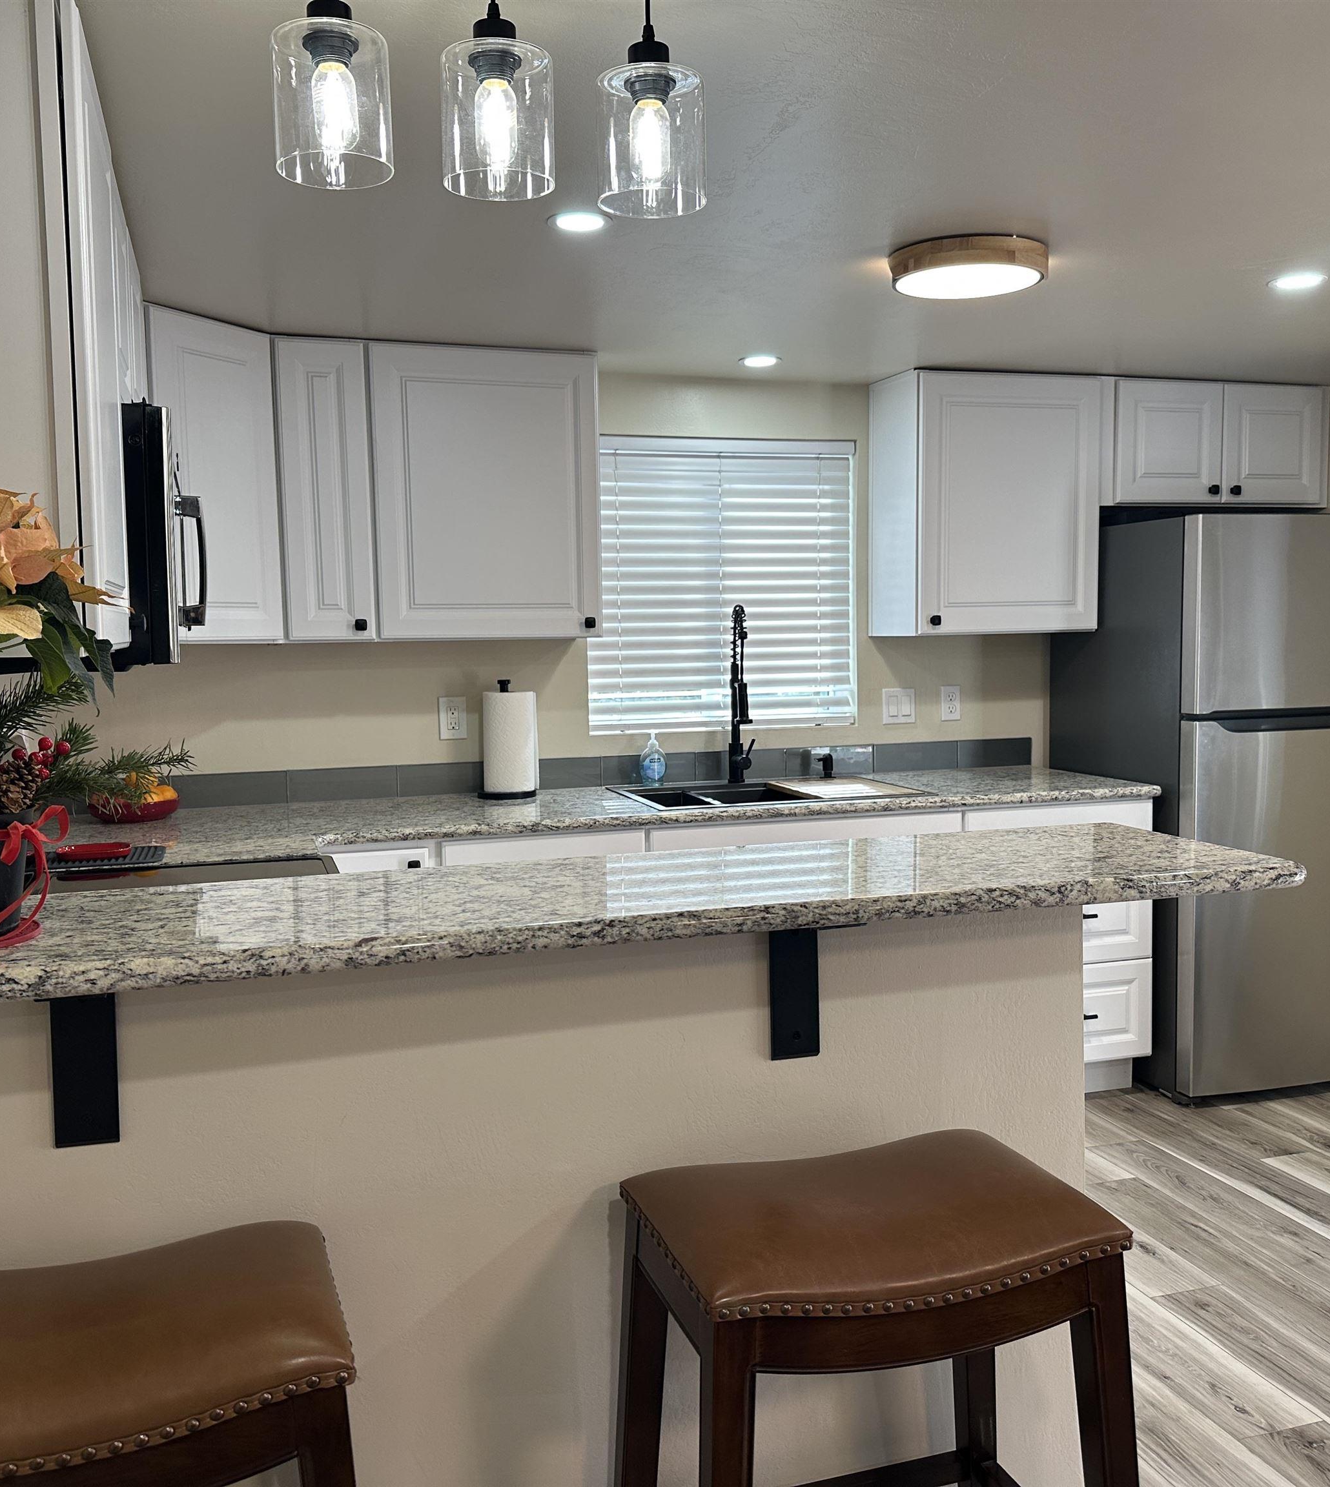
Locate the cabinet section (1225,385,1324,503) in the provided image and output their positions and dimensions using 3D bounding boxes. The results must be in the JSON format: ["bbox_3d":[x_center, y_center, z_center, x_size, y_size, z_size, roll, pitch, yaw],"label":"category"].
[{"bbox_3d":[1.877,-0.945,4.479,0.410,0.381,0.325,-2,5,-17],"label":"cabinet section"}]

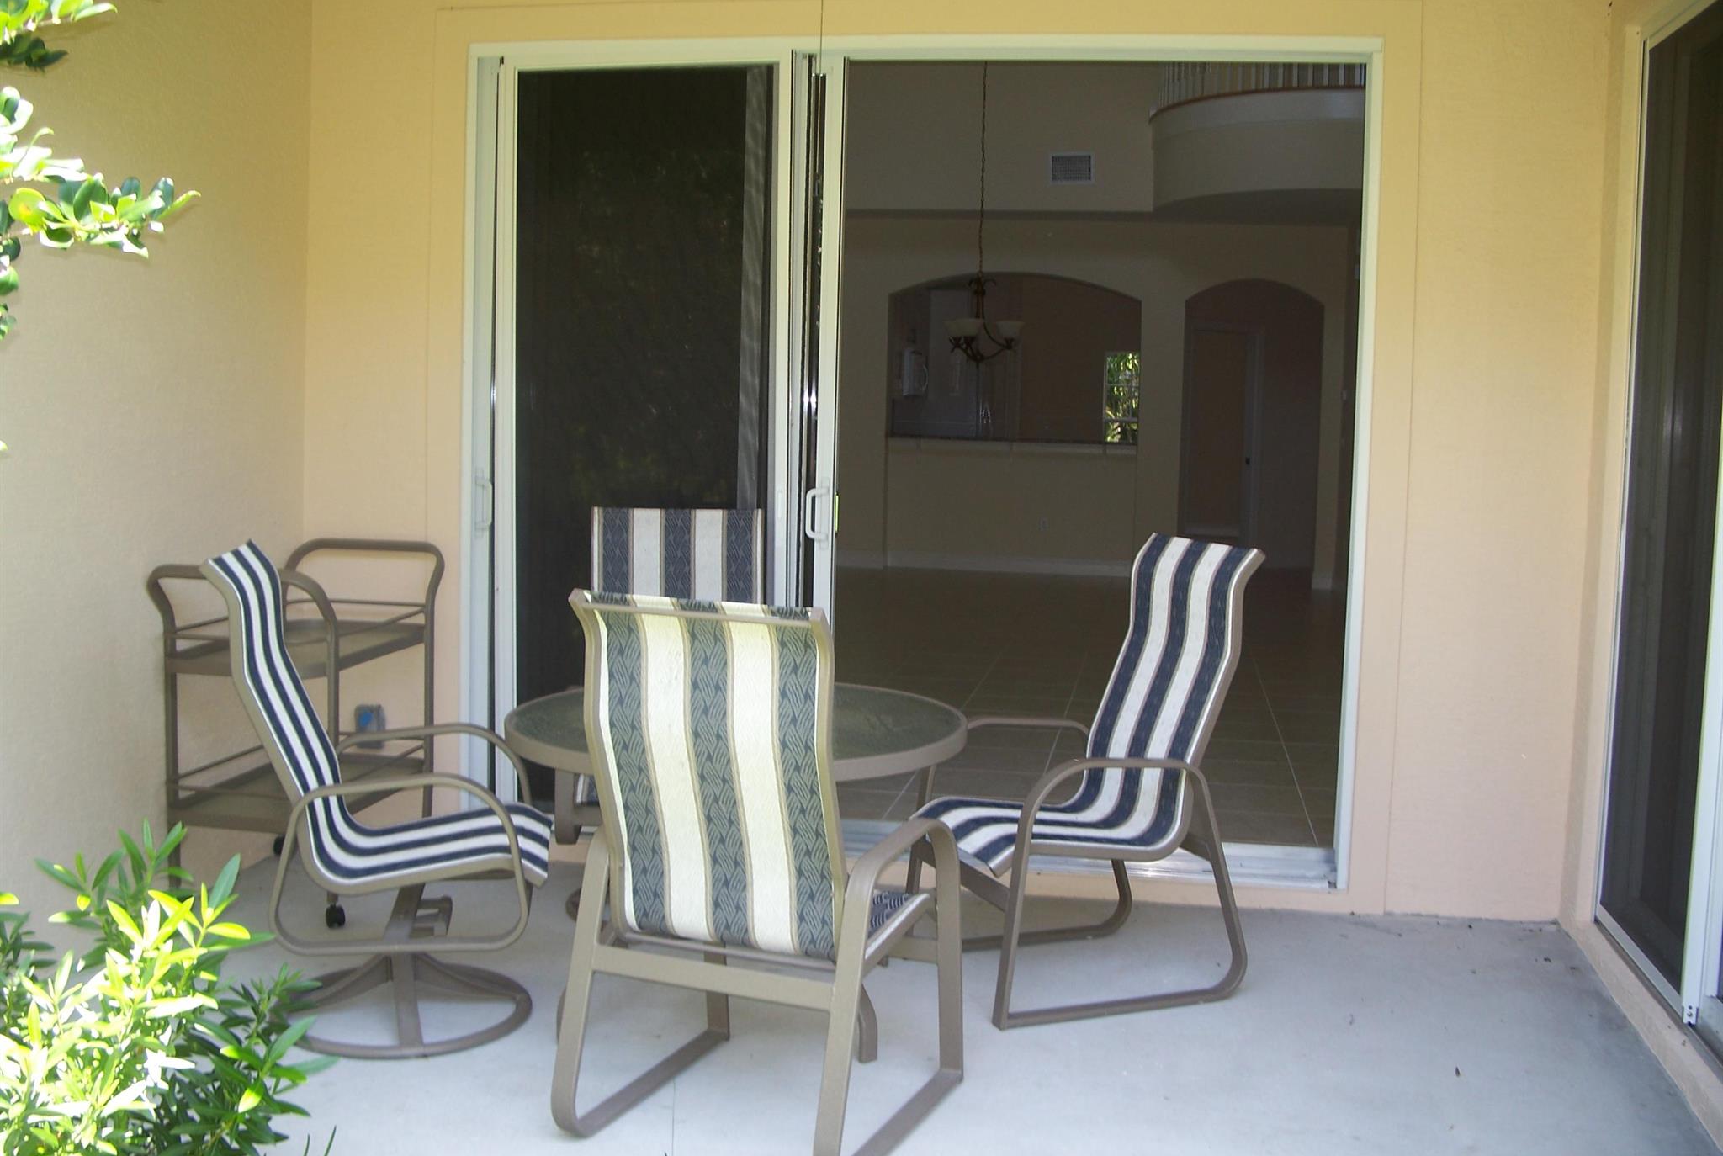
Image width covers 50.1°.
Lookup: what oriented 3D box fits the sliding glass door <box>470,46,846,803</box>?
[{"bbox_3d":[-0.650,-0.400,5.620,1.152,2.427,0.140,2,5,9],"label":"sliding glass door"}]

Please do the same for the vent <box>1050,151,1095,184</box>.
[{"bbox_3d":[1.647,-3.205,14.401,0.350,0.250,0.030,2,5,9],"label":"vent"}]

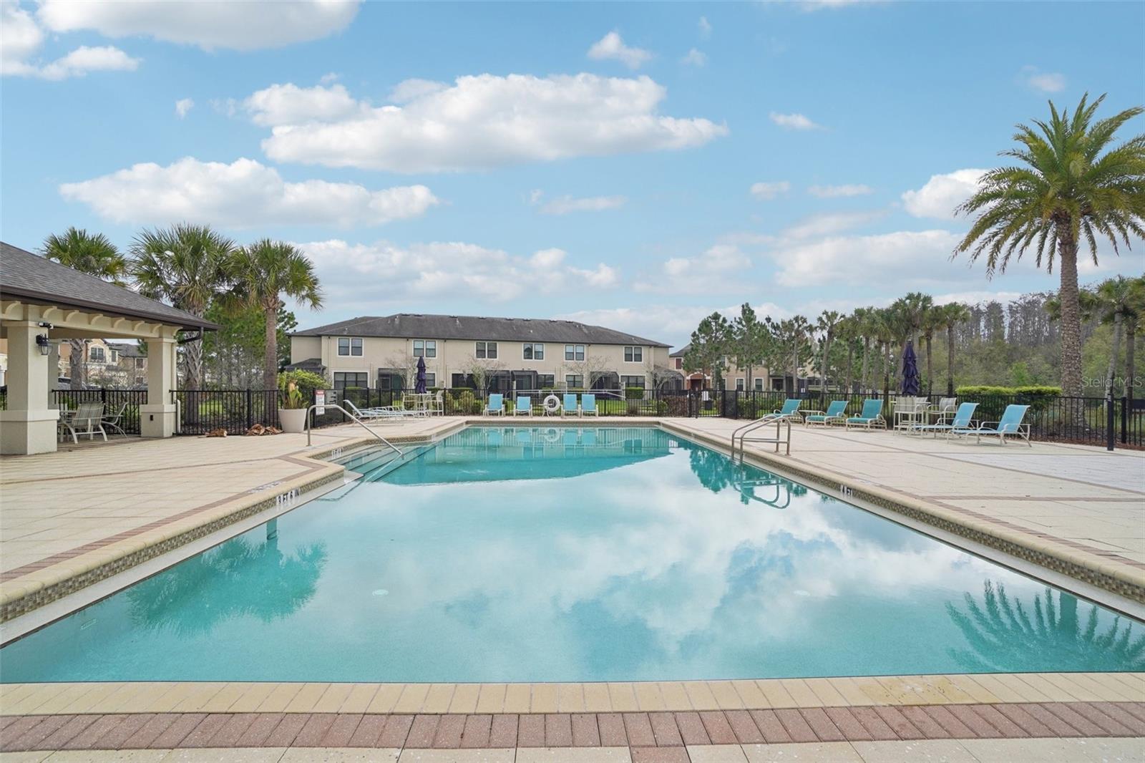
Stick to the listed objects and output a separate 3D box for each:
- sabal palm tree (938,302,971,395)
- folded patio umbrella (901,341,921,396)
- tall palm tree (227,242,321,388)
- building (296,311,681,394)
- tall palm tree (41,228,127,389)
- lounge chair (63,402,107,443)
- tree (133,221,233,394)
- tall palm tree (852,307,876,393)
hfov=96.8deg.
[{"bbox_3d":[25.499,-1.689,34.000,2.400,7.260,2.400,0,0,0],"label":"sabal palm tree"},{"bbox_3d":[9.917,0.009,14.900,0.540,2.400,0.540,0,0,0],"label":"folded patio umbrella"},{"bbox_3d":[-10.290,-1.655,17.600,3.300,6.460,3.300,0,0,0],"label":"tall palm tree"},{"bbox_3d":[-8.300,-2.366,53.300,36.000,8.500,14.000,0,0,-19],"label":"building"},{"bbox_3d":[-18.225,-2.077,19.000,3.300,7.330,3.300,0,0,0],"label":"tall palm tree"},{"bbox_3d":[-11.750,1.007,12.300,0.750,0.930,0.640,0,0,21],"label":"lounge chair"},{"bbox_3d":[-13.861,-2.009,18.100,3.700,7.180,3.700,0,0,0],"label":"tree"},{"bbox_3d":[22.391,-1.849,39.000,2.300,7.680,2.300,0,0,0],"label":"tall palm tree"}]

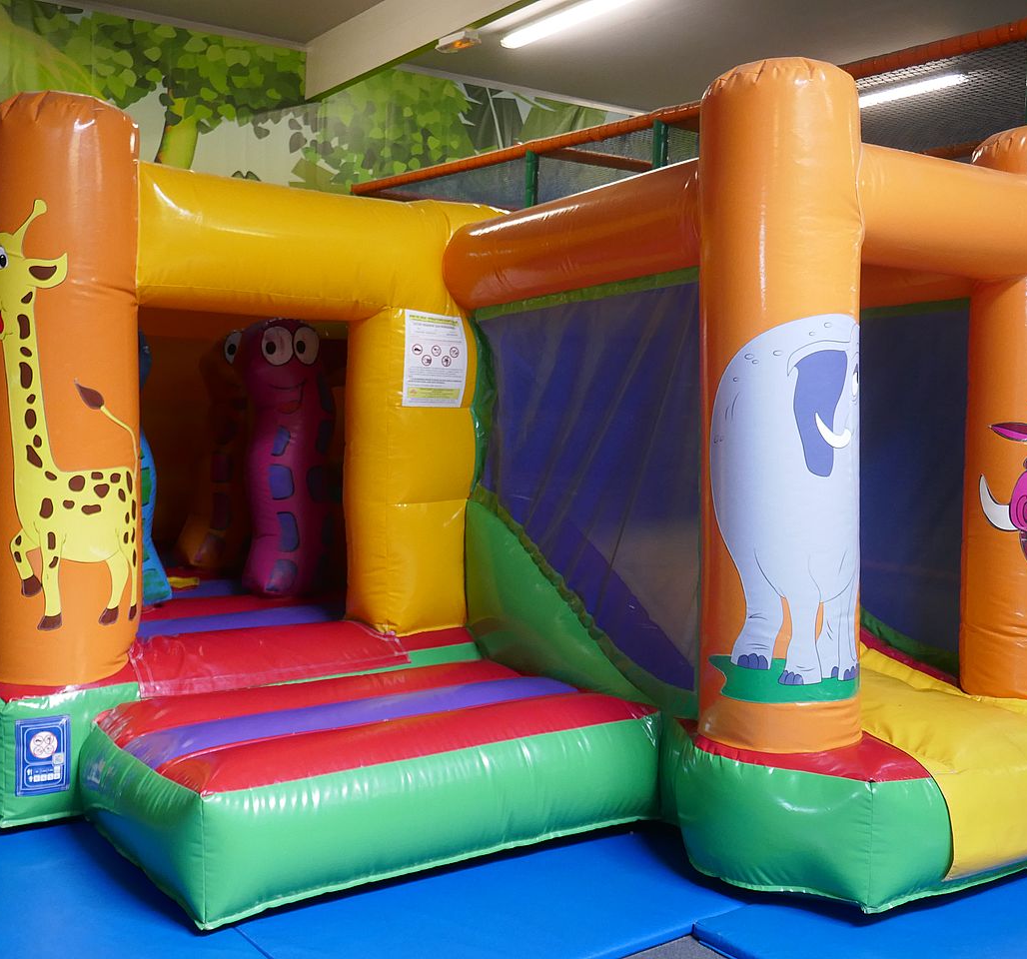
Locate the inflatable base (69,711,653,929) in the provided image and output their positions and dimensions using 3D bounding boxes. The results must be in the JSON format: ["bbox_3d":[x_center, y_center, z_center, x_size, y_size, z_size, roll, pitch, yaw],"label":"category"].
[{"bbox_3d":[-0.489,0.957,4.179,1.630,0.387,1.154,-1,3,-35],"label":"inflatable base"}]

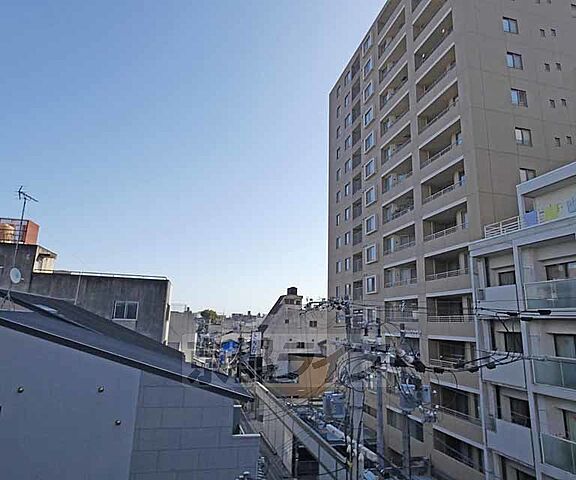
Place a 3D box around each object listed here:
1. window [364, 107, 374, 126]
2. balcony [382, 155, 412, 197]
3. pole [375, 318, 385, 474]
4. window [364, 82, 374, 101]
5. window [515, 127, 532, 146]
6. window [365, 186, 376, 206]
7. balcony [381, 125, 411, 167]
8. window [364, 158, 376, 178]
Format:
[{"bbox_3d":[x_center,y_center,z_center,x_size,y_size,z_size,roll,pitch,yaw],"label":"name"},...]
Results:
[{"bbox_3d":[8.609,-13.126,37.066,0.200,1.630,2.050,5,-13,-13],"label":"window"},{"bbox_3d":[10.028,-5.622,30.544,1.300,1.800,4.900,5,-13,-13],"label":"balcony"},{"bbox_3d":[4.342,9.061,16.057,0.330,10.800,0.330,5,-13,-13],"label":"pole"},{"bbox_3d":[8.674,-15.806,37.274,0.150,1.450,1.856,5,-13,-14],"label":"window"},{"bbox_3d":[15.476,-6.708,22.768,1.270,1.250,0.170,5,-13,-13],"label":"window"},{"bbox_3d":[8.261,-4.369,35.021,0.200,1.630,2.050,5,-13,-13],"label":"window"},{"bbox_3d":[10.222,-8.531,31.682,1.000,1.663,4.875,5,-13,-14],"label":"balcony"},{"bbox_3d":[8.377,-7.288,35.703,0.200,1.630,2.050,5,-13,-13],"label":"window"}]

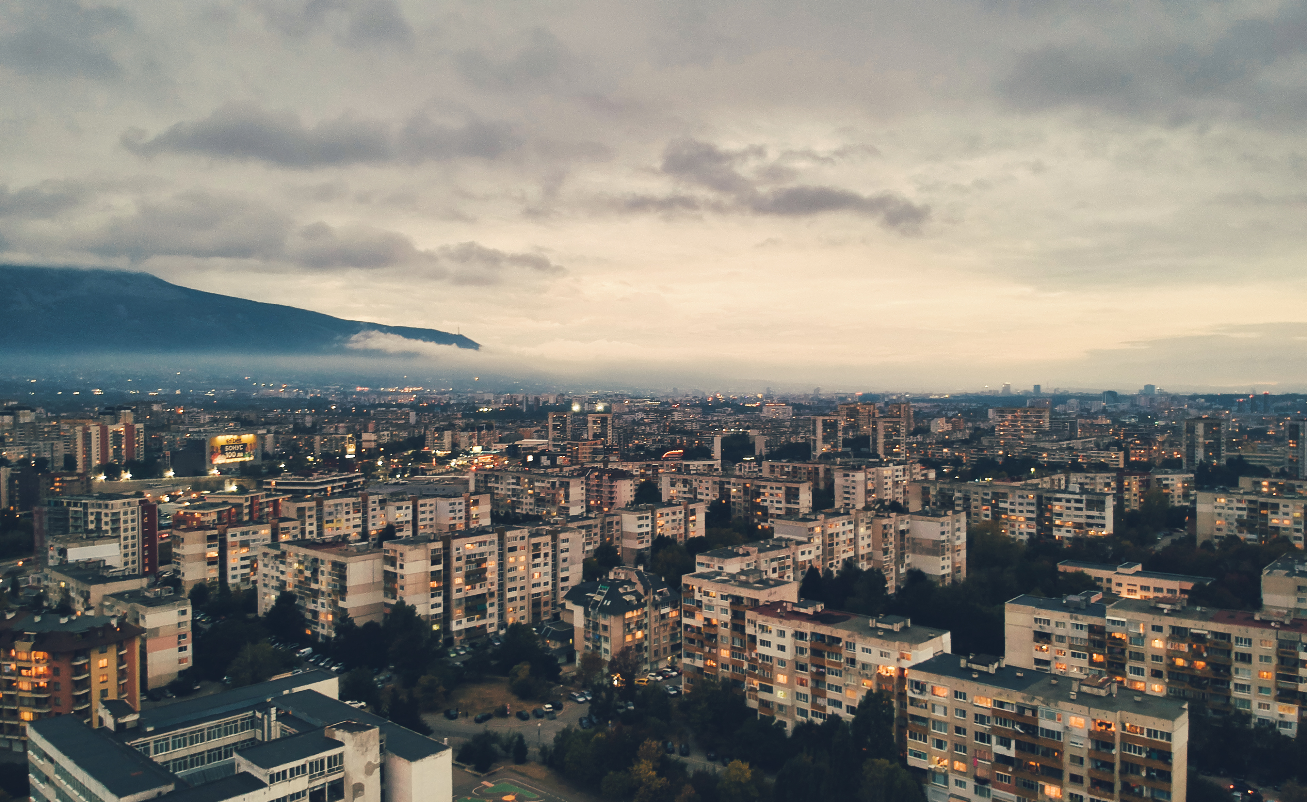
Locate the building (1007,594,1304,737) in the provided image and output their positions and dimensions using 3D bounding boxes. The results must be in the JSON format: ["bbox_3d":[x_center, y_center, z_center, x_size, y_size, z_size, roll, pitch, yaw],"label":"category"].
[{"bbox_3d":[100.200,50.860,185.450,58.000,22.200,12.500,1,2,37],"label":"building"}]

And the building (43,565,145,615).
[{"bbox_3d":[-144.190,53.110,242.310,32.500,19.000,12.500,1,2,40],"label":"building"}]

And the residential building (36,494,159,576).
[{"bbox_3d":[-197.470,48.260,336.730,38.500,29.700,17.000,0,1,18],"label":"residential building"}]

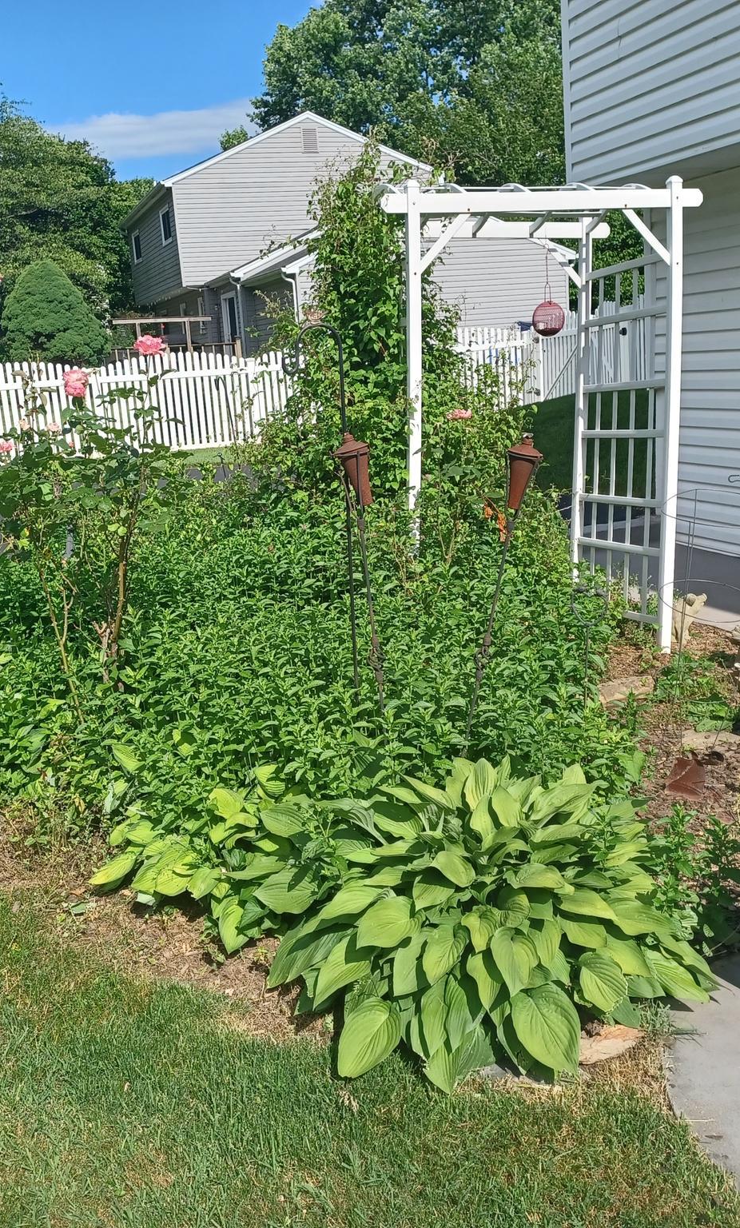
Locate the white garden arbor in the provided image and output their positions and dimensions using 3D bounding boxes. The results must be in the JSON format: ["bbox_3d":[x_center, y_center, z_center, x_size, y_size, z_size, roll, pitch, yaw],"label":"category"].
[{"bbox_3d":[0.689,-0.921,5.933,1.550,2.230,1.030,-6,10,-16],"label":"white garden arbor"}]

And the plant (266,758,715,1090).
[{"bbox_3d":[0.259,0.649,2.934,1.060,0.510,0.950,-4,12,0],"label":"plant"}]

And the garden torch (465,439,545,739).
[{"bbox_3d":[0.422,0.012,4.132,0.130,1.260,0.130,10,12,-3],"label":"garden torch"}]

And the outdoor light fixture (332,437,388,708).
[{"bbox_3d":[0.001,-0.008,4.257,0.130,1.270,0.130,-7,12,1],"label":"outdoor light fixture"}]

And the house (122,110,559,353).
[{"bbox_3d":[-1.715,-10.274,33.537,8.400,7.300,15.600,-8,13,-18],"label":"house"}]

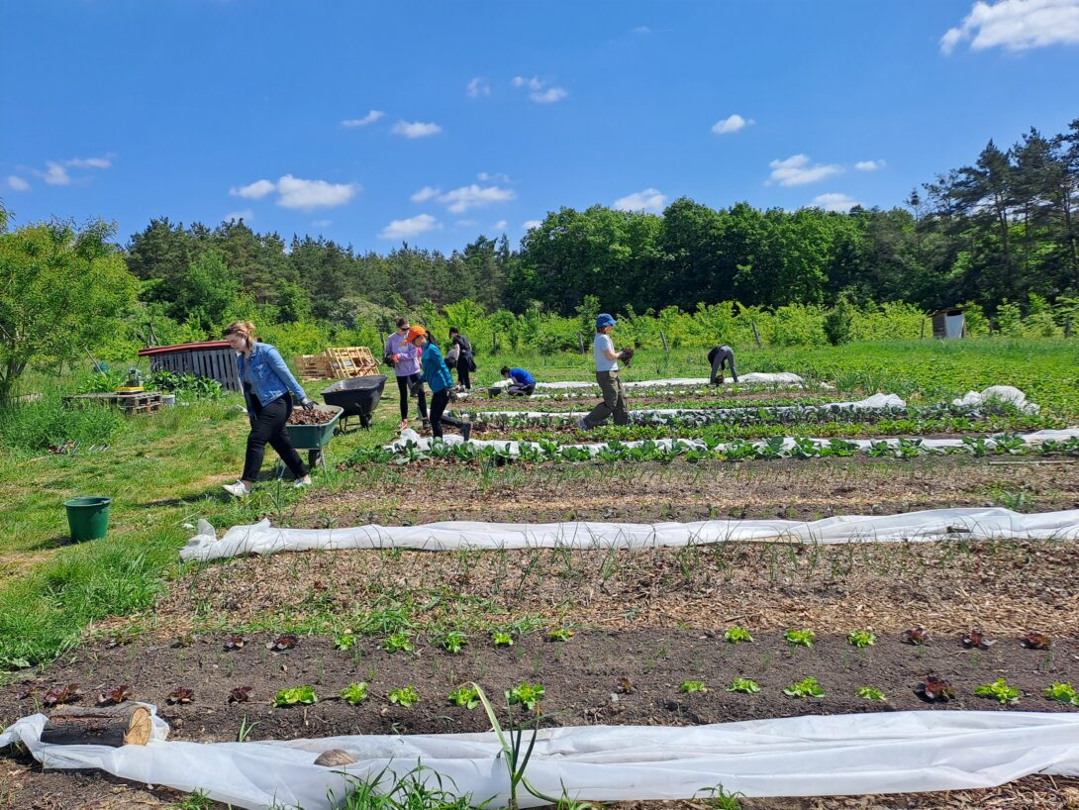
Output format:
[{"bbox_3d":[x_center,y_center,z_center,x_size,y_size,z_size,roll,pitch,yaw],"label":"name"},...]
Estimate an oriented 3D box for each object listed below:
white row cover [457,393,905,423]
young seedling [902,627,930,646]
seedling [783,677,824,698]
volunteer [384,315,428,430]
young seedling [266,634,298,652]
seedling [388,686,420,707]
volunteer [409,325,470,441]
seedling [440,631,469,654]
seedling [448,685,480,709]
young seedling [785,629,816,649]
[{"bbox_3d":[2.544,-0.028,14.118,8.489,0.320,0.700,-1,6,-7],"label":"white row cover"},{"bbox_3d":[1.803,1.090,3.726,0.139,0.076,0.139,0,5,0],"label":"young seedling"},{"bbox_3d":[1.092,1.148,3.221,0.169,0.055,0.169,0,5,0],"label":"seedling"},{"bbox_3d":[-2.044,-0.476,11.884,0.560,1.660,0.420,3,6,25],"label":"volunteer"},{"bbox_3d":[-1.227,1.137,3.722,0.156,0.070,0.143,0,6,0],"label":"young seedling"},{"bbox_3d":[-0.542,1.150,3.122,0.124,0.069,0.124,0,5,0],"label":"seedling"},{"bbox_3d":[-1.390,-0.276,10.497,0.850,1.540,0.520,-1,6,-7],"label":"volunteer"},{"bbox_3d":[-0.397,1.109,3.655,0.130,0.085,0.125,0,6,0],"label":"seedling"},{"bbox_3d":[-0.308,1.188,3.166,0.125,0.080,0.115,0,6,0],"label":"seedling"},{"bbox_3d":[1.243,1.093,3.709,0.148,0.074,0.148,0,5,0],"label":"young seedling"}]

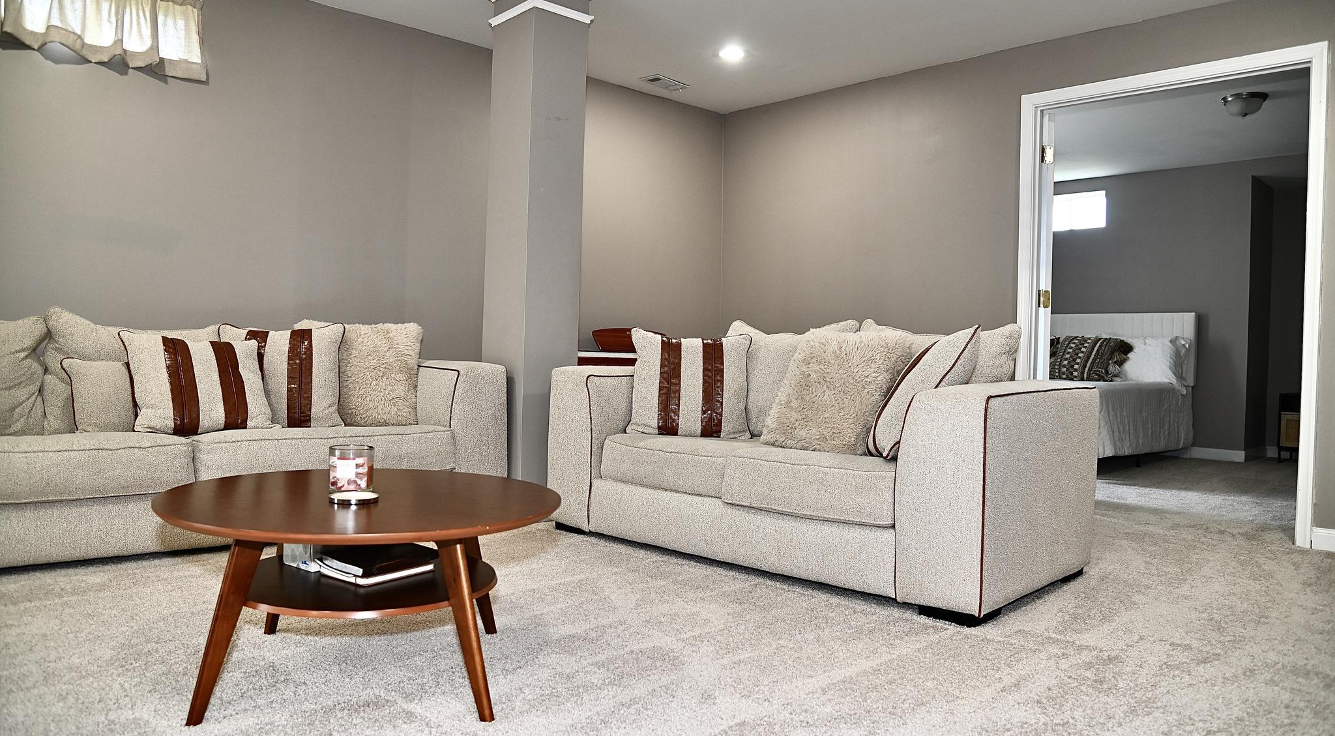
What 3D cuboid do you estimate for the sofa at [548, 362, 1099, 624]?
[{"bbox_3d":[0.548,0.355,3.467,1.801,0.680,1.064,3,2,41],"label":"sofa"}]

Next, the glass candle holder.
[{"bbox_3d":[-0.752,0.240,2.119,0.105,0.098,0.105,1,2,-19],"label":"glass candle holder"}]

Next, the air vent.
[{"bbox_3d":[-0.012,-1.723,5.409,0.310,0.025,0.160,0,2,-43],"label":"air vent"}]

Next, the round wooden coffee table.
[{"bbox_3d":[-0.692,0.495,2.043,0.865,0.416,0.865,2,2,0],"label":"round wooden coffee table"}]

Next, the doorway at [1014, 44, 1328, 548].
[{"bbox_3d":[2.287,-0.325,4.189,0.140,2.094,1.306,0,2,-43],"label":"doorway"}]

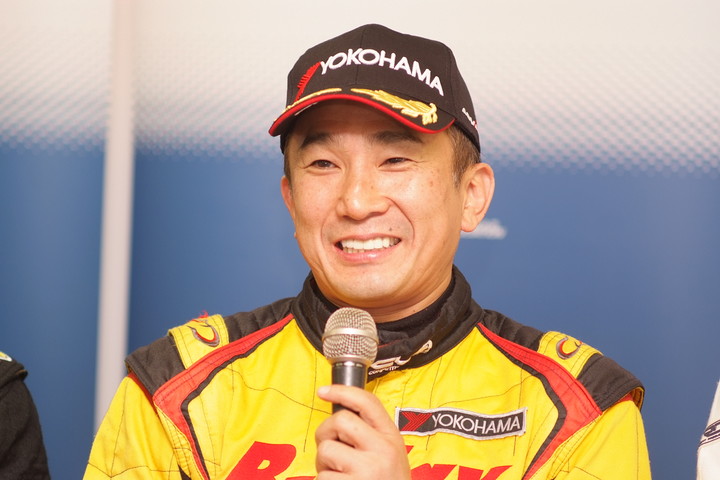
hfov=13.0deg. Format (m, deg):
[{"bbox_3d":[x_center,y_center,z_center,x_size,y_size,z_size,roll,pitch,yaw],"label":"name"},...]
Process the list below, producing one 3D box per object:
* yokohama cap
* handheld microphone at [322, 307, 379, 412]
[{"bbox_3d":[0.012,-0.131,2.790,0.178,0.122,0.258,-1,-6,13],"label":"yokohama cap"},{"bbox_3d":[-0.011,0.159,2.680,0.049,0.210,0.049,2,-15,0],"label":"handheld microphone"}]

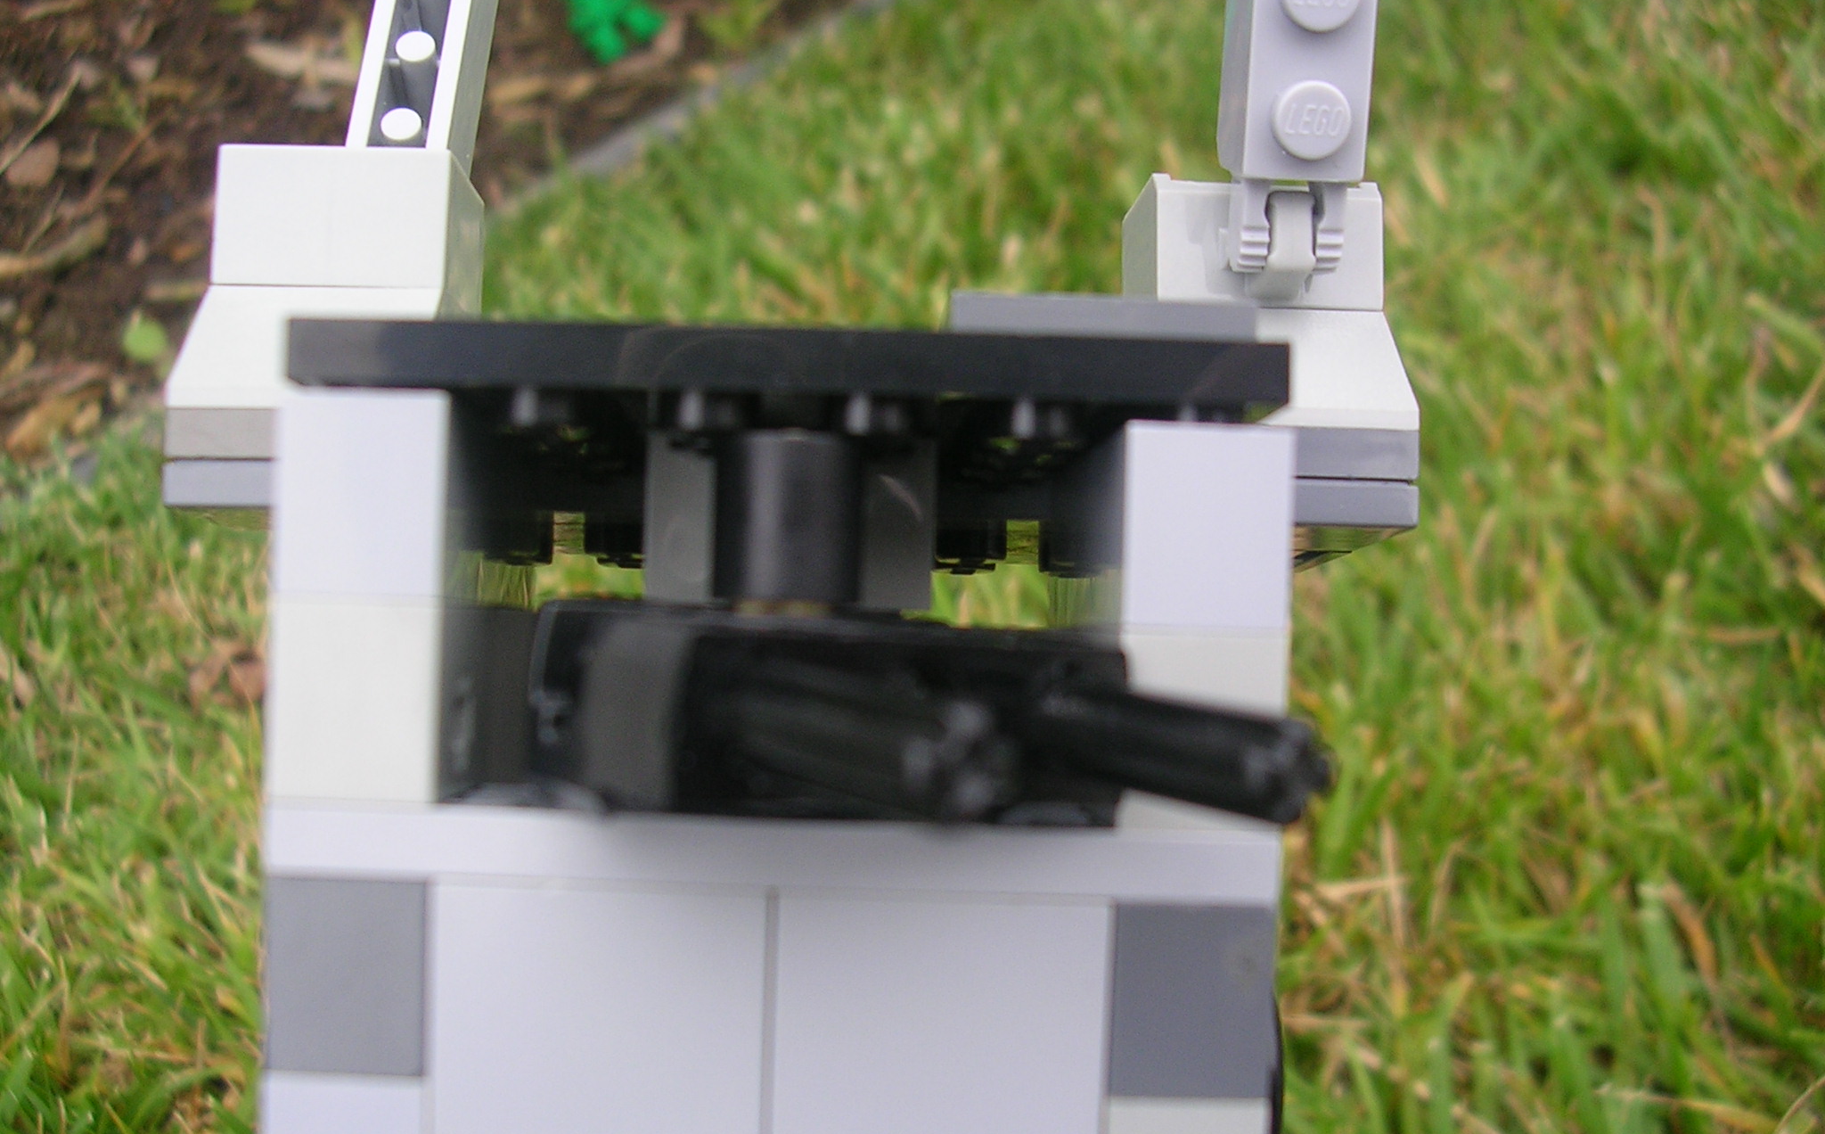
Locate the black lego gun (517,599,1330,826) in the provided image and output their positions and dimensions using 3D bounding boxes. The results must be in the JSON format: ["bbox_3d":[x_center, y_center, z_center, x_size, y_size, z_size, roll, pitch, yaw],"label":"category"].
[{"bbox_3d":[-0.001,0.008,0.102,0.024,0.010,0.044,3,0,-27],"label":"black lego gun"}]

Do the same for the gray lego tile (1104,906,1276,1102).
[{"bbox_3d":[0.013,0.020,0.100,0.008,0.010,0.008,2,1,-2],"label":"gray lego tile"}]

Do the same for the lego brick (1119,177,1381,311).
[{"bbox_3d":[0.024,-0.022,0.145,0.016,0.010,0.018,1,-4,-3],"label":"lego brick"}]

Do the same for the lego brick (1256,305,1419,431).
[{"bbox_3d":[0.025,-0.013,0.138,0.016,0.010,0.017,1,-4,-3],"label":"lego brick"}]

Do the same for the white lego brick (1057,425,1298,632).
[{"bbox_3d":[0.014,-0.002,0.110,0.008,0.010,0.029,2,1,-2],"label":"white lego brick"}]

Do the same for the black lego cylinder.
[{"bbox_3d":[-0.007,-0.002,0.106,0.008,0.010,0.008,2,1,-2],"label":"black lego cylinder"}]

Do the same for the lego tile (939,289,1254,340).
[{"bbox_3d":[0.009,-0.012,0.108,0.016,0.003,0.011,2,1,-2],"label":"lego tile"}]

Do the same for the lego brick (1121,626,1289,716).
[{"bbox_3d":[0.013,0.008,0.108,0.008,0.010,0.026,2,1,-2],"label":"lego brick"}]

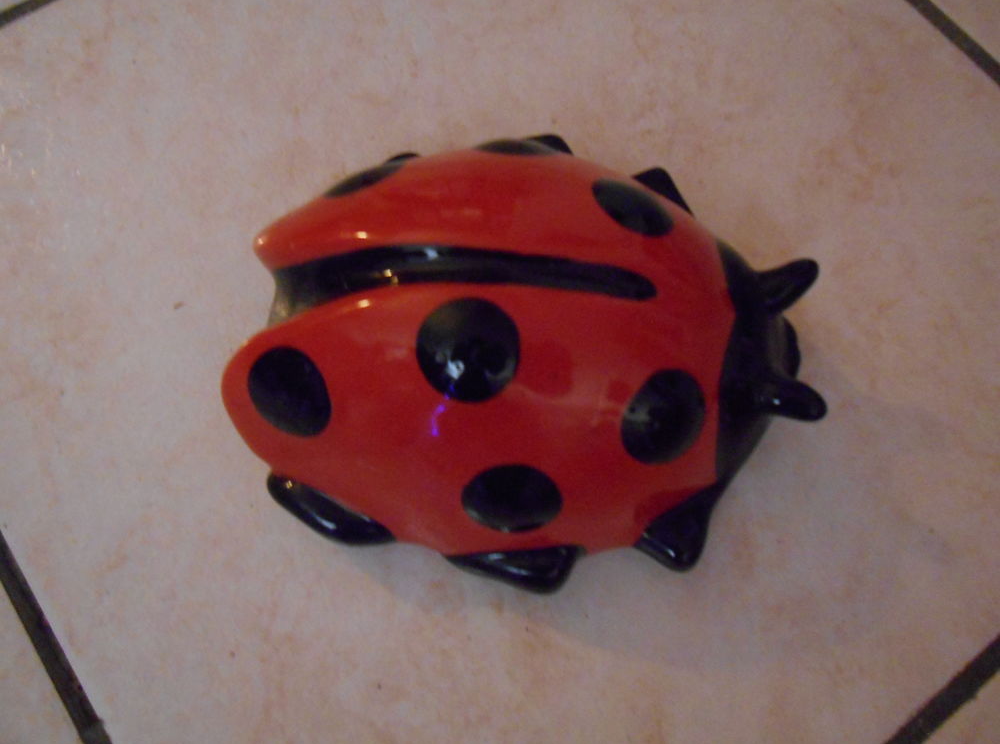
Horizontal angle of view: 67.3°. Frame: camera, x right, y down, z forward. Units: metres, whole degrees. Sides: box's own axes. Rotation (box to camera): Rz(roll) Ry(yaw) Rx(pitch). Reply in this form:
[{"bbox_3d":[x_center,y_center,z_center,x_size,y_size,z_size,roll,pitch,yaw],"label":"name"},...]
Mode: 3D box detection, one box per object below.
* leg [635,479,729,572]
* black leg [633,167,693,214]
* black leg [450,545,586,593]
[{"bbox_3d":[0.048,0.042,0.201,0.024,0.018,0.022,2,72,-1],"label":"leg"},{"bbox_3d":[0.049,-0.054,0.233,0.023,0.017,0.021,2,72,-1],"label":"black leg"},{"bbox_3d":[0.004,0.050,0.198,0.035,0.017,0.016,2,72,-1],"label":"black leg"}]

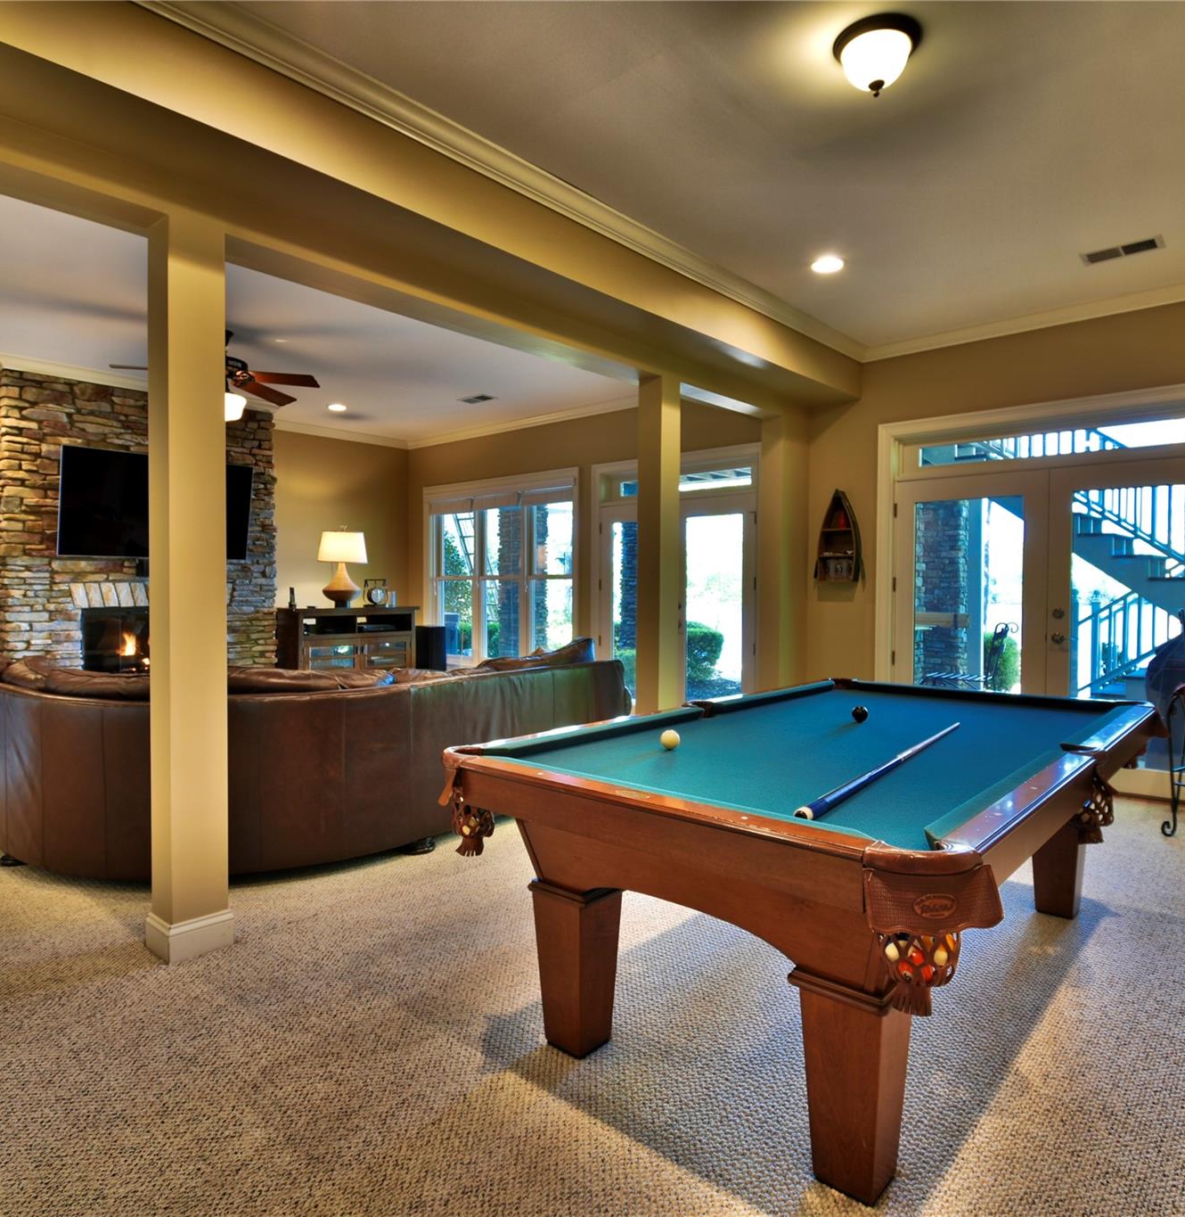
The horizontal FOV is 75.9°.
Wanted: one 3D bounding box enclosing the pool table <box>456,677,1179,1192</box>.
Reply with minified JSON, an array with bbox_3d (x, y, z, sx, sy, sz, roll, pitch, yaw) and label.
[{"bbox_3d":[0.941,0.790,2.584,1.375,0.788,2.583,2,2,42],"label":"pool table"}]

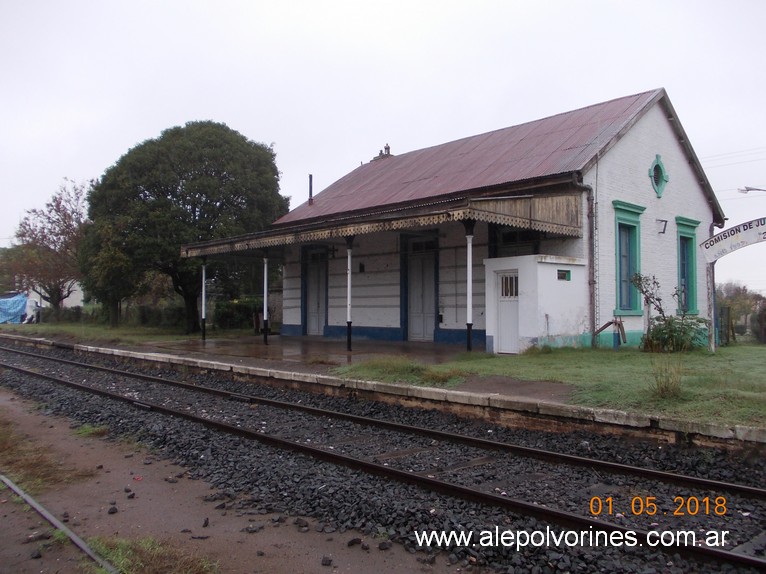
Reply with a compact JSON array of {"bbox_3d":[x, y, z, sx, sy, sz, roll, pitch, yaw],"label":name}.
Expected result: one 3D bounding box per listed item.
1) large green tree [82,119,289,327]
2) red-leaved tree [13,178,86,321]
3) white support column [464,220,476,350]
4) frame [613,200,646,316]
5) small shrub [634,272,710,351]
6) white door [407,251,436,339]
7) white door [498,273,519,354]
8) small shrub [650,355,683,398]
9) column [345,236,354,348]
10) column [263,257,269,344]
[{"bbox_3d":[-10.094,-3.124,31.982,10.120,10.843,9.707,0,-2,-18],"label":"large green tree"},{"bbox_3d":[-30.644,-3.451,57.000,6.994,12.883,6.810,1,-2,-28],"label":"red-leaved tree"},{"bbox_3d":[2.104,0.068,14.988,0.240,3.365,0.240,0,-2,0],"label":"white support column"},{"bbox_3d":[7.473,-0.819,18.730,2.009,3.360,0.250,2,-3,-44],"label":"frame"},{"bbox_3d":[8.346,0.769,17.980,2.206,2.264,1.700,-1,-2,25],"label":"small shrub"},{"bbox_3d":[1.387,0.340,21.868,0.080,3.150,1.280,2,-3,-44],"label":"white door"},{"bbox_3d":[3.251,0.673,15.922,0.060,2.083,0.740,2,-3,-44],"label":"white door"},{"bbox_3d":[3.982,1.257,8.699,0.460,0.620,0.440,-1,-2,24],"label":"small shrub"},{"bbox_3d":[-0.974,0.187,18.219,0.240,3.365,0.240,0,-2,0],"label":"column"},{"bbox_3d":[-4.052,0.438,21.445,0.170,3.100,0.170,0,-2,0],"label":"column"}]

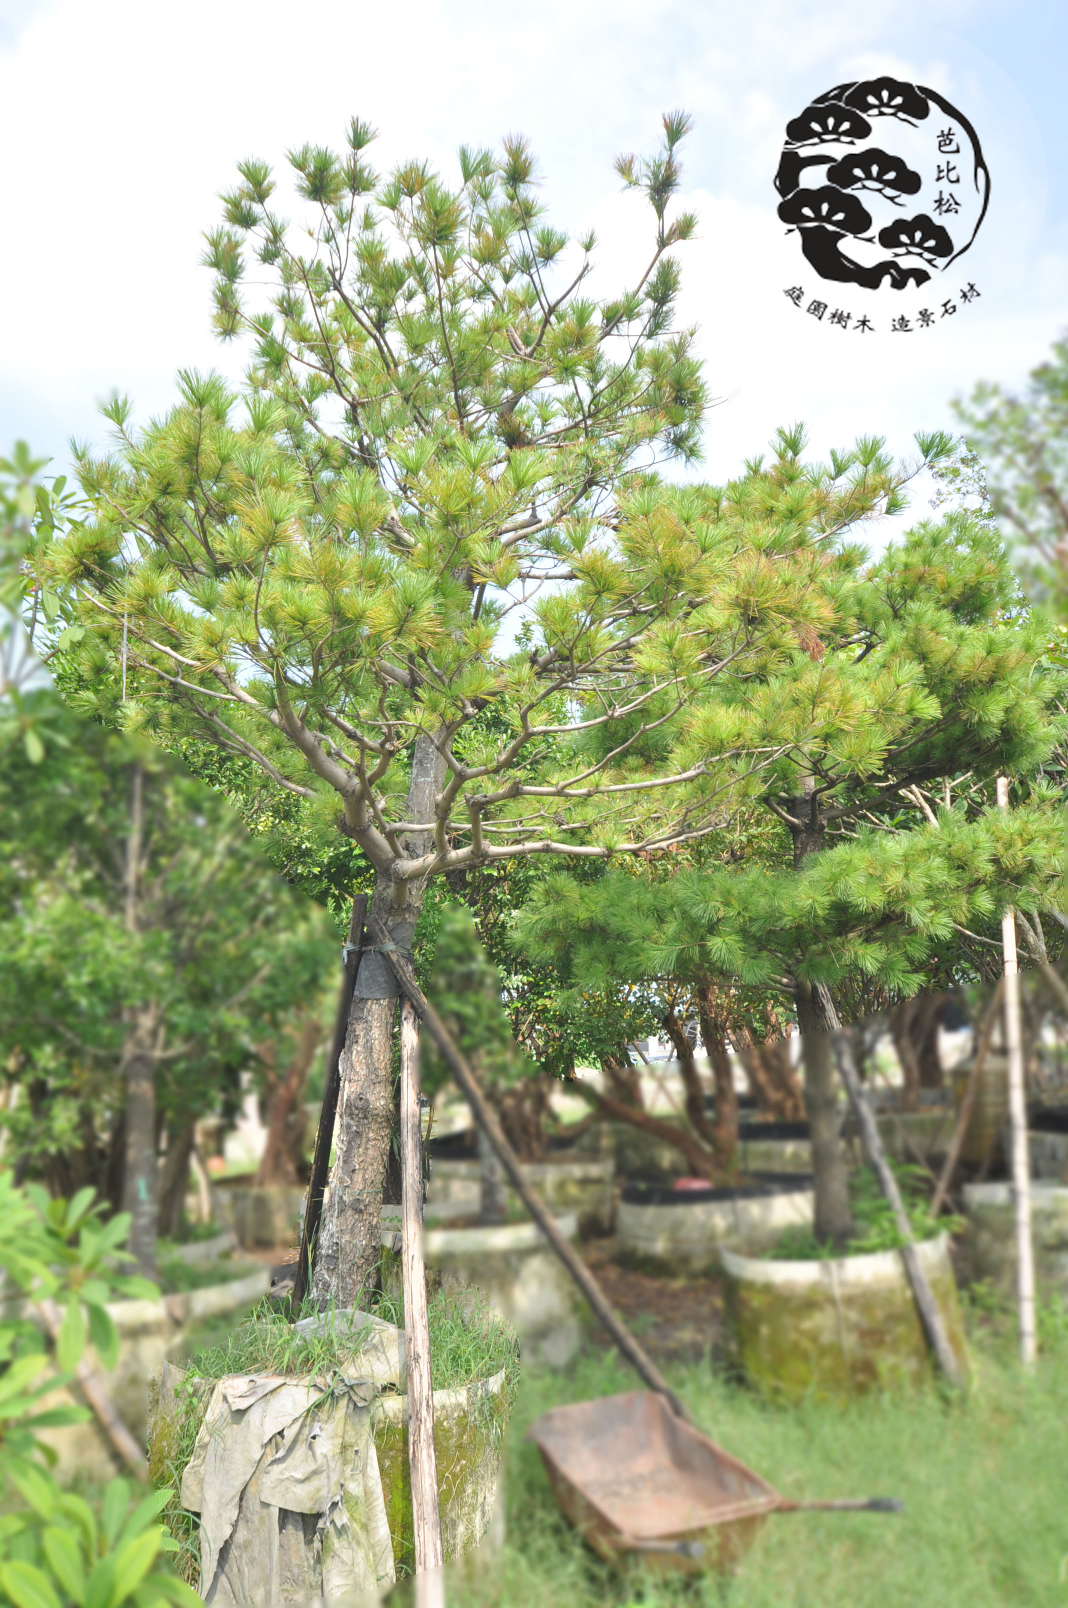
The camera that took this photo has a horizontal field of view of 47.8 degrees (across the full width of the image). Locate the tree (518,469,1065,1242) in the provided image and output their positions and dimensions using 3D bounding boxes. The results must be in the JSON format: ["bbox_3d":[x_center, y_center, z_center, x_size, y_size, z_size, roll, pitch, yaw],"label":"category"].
[{"bbox_3d":[1.252,0.152,5.709,2.550,3.660,2.400,-1,-10,0],"label":"tree"}]

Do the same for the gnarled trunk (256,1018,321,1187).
[{"bbox_3d":[-1.941,2.352,9.544,0.508,1.309,0.420,0,-9,0],"label":"gnarled trunk"}]

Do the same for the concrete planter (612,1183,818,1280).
[{"bbox_3d":[1.116,2.531,7.145,1.200,0.470,1.200,-1,-10,0],"label":"concrete planter"}]

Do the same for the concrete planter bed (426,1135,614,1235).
[{"bbox_3d":[-0.076,3.087,9.524,1.480,0.620,1.450,0,-9,0],"label":"concrete planter bed"}]

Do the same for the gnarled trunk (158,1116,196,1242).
[{"bbox_3d":[-1.743,1.824,5.876,0.170,0.660,0.170,-1,-10,0],"label":"gnarled trunk"}]

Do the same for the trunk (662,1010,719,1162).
[{"bbox_3d":[1.159,2.081,8.930,0.428,1.100,0.300,0,-9,0],"label":"trunk"}]

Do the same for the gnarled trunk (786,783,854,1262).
[{"bbox_3d":[1.317,0.928,5.570,0.200,2.140,0.200,-1,-10,0],"label":"gnarled trunk"}]

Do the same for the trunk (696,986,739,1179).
[{"bbox_3d":[1.360,2.055,8.934,0.326,1.401,0.280,0,-9,0],"label":"trunk"}]

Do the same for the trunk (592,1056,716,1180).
[{"bbox_3d":[0.886,2.288,8.845,0.895,0.915,0.400,0,-9,0],"label":"trunk"}]

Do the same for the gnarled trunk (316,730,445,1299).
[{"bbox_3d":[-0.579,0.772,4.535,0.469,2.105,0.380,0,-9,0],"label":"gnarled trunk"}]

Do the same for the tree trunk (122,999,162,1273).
[{"bbox_3d":[-1.628,1.392,5.010,0.150,1.110,0.150,-1,-10,0],"label":"tree trunk"}]

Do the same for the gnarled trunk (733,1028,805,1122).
[{"bbox_3d":[2.389,2.782,12.210,0.739,1.001,0.500,0,-9,0],"label":"gnarled trunk"}]

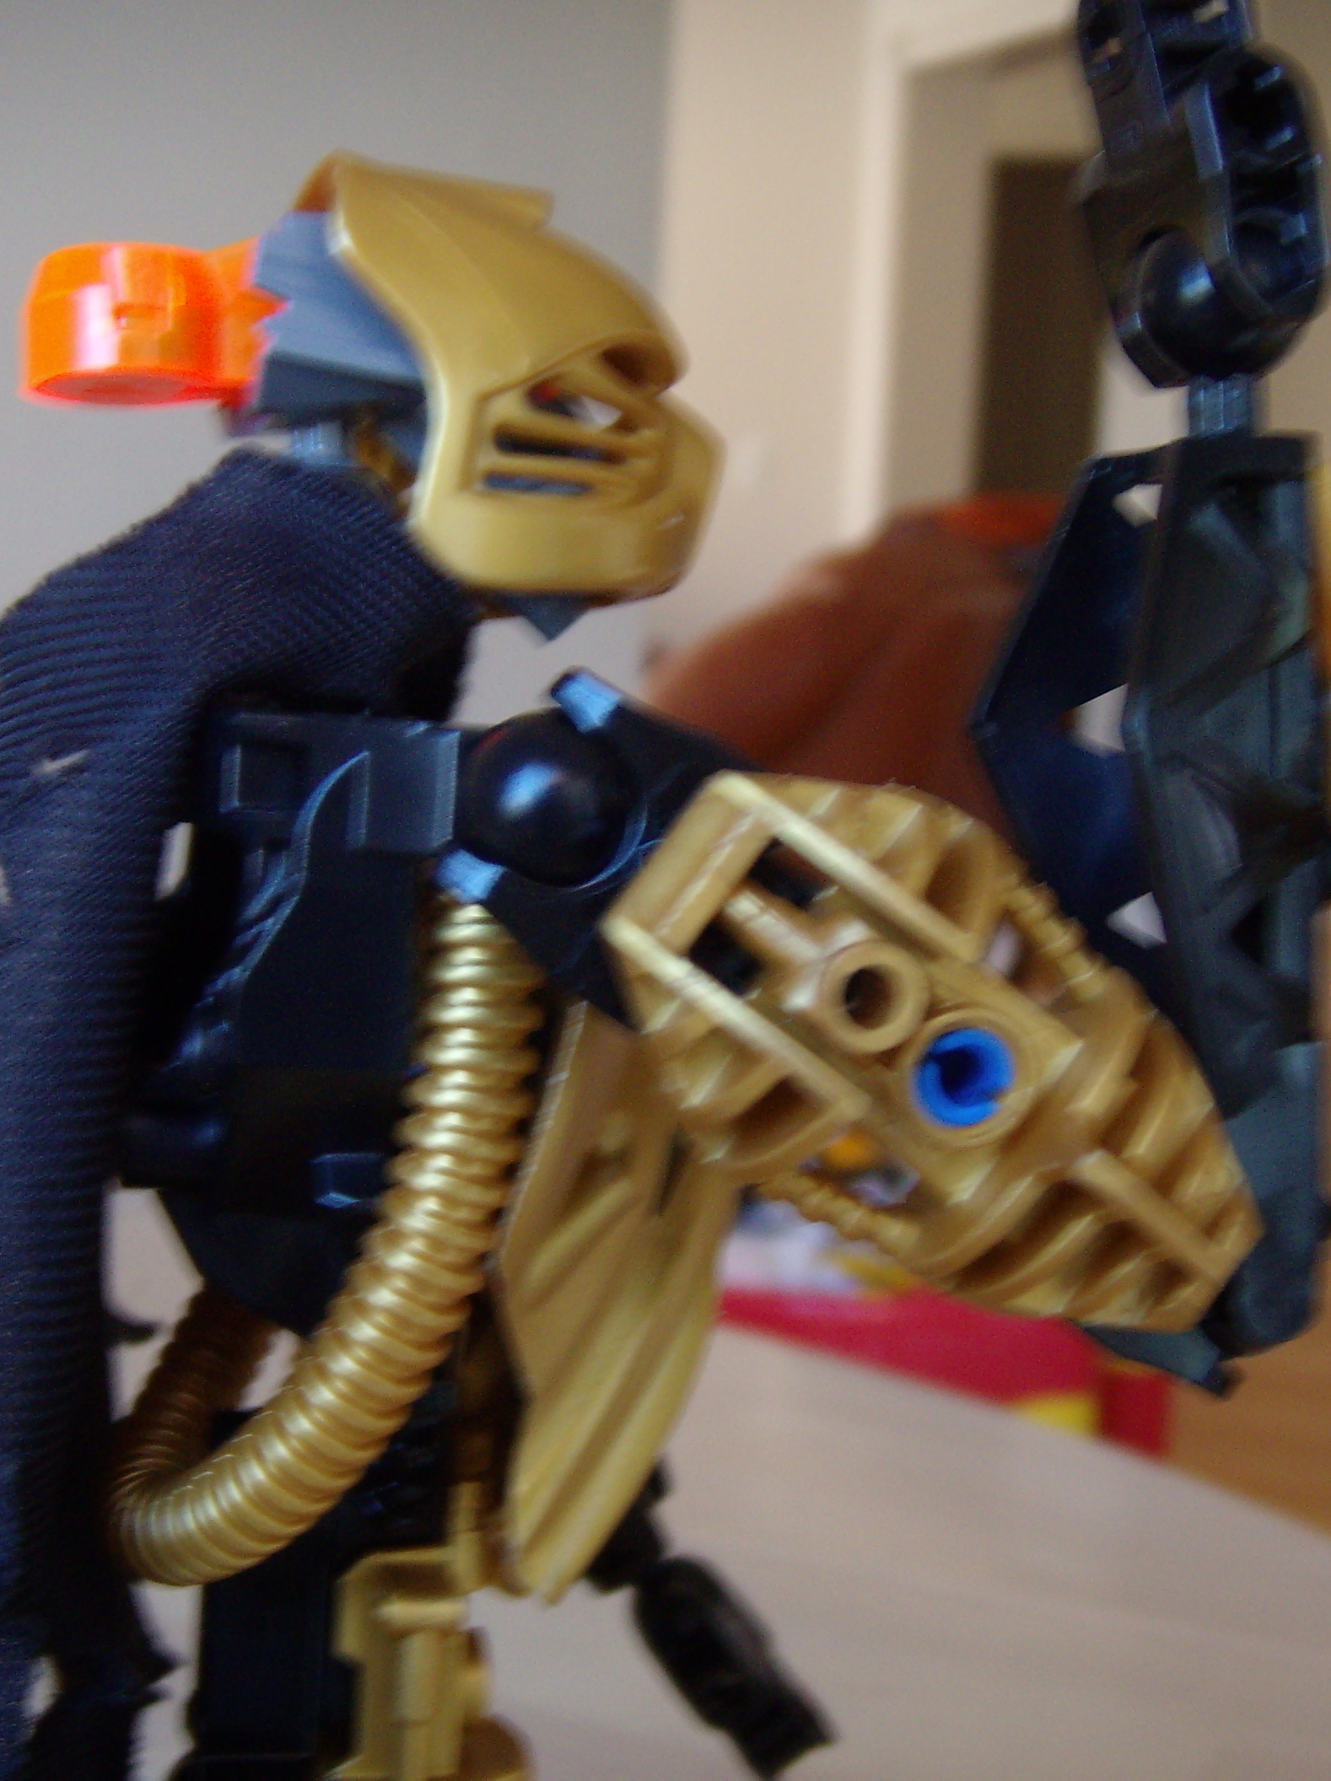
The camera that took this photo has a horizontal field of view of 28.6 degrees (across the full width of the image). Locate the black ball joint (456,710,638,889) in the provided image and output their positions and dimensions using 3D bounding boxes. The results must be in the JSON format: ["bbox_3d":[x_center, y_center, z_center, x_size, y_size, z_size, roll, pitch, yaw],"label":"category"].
[{"bbox_3d":[-0.007,-0.005,0.150,0.010,0.010,0.010,3,5,0],"label":"black ball joint"}]

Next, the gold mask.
[{"bbox_3d":[-0.010,-0.033,0.167,0.026,0.025,0.023,8,3,-12],"label":"gold mask"}]

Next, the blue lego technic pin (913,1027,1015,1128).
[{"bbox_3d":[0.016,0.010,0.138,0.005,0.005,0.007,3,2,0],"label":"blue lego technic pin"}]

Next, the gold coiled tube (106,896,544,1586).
[{"bbox_3d":[-0.025,0.022,0.170,0.024,0.048,0.051,2,5,-18],"label":"gold coiled tube"}]

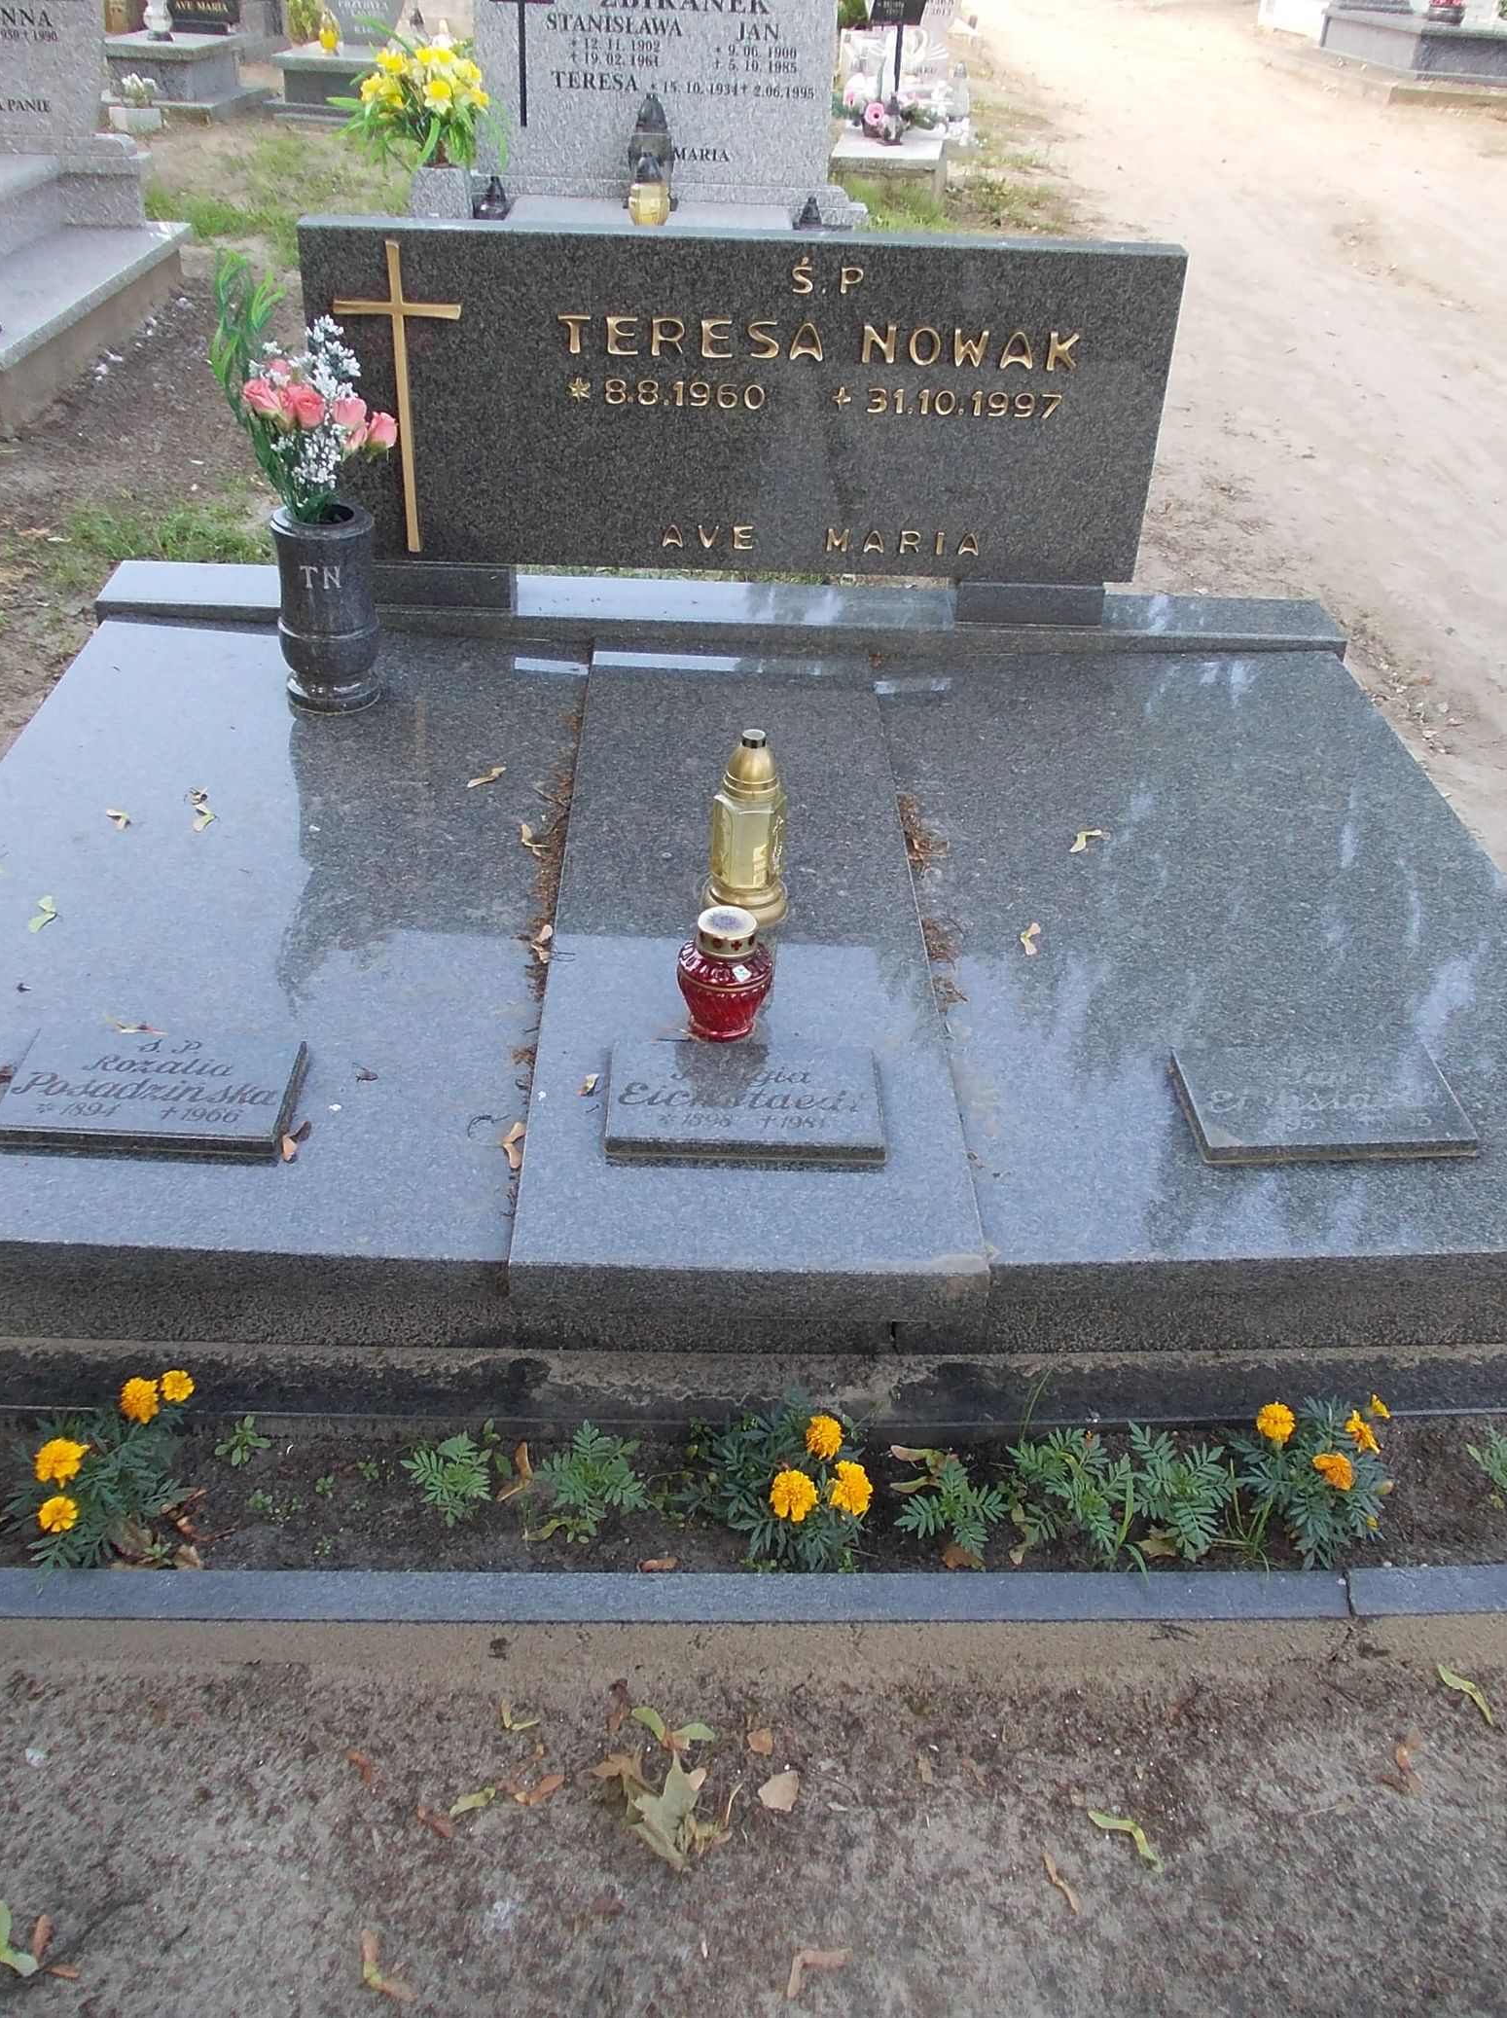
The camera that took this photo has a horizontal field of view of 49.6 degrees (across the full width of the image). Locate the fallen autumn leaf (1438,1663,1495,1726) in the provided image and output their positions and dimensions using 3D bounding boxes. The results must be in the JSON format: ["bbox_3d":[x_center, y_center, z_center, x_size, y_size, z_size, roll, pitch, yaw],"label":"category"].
[{"bbox_3d":[0.699,0.667,1.594,0.021,0.012,0.072,-19,39,-30],"label":"fallen autumn leaf"}]

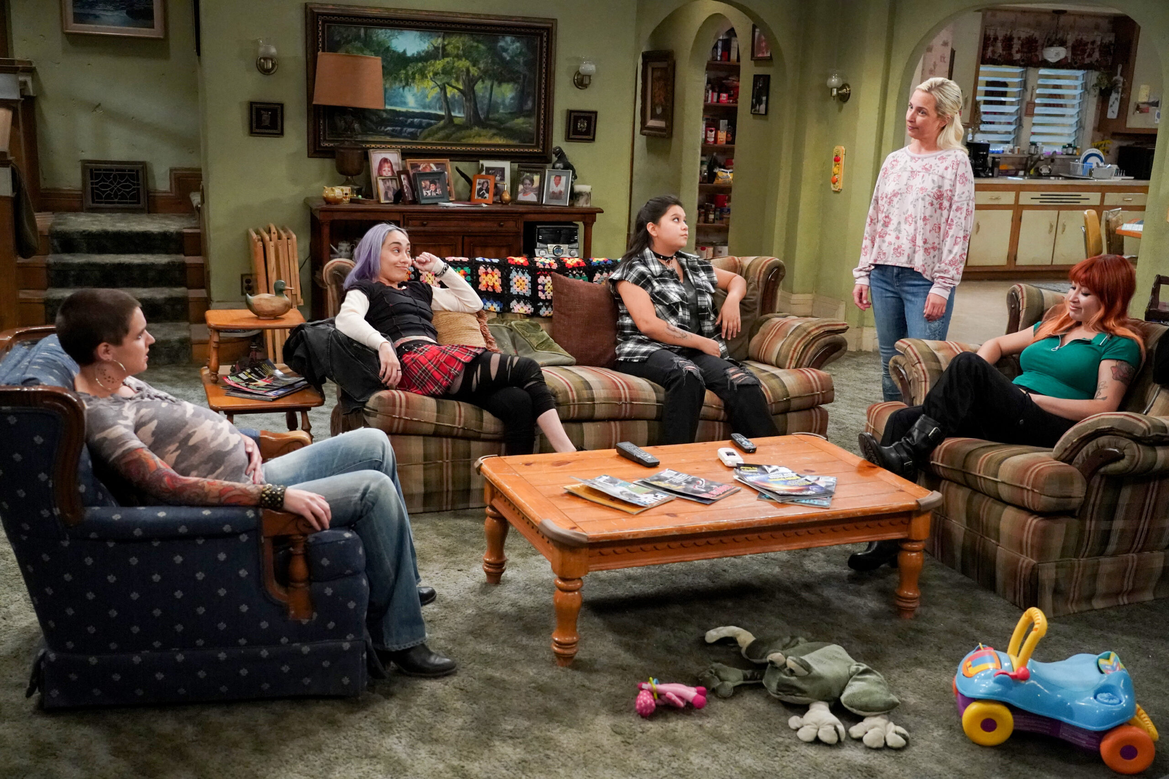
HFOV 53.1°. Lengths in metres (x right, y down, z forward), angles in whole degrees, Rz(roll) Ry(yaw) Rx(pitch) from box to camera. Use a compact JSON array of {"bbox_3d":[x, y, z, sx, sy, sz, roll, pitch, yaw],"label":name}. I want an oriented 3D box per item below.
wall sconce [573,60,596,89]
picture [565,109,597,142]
[{"bbox_3d":[-0.001,-1.939,7.204,0.115,0.180,0.155,-2,15,-18],"label":"wall sconce"},{"bbox_3d":[-0.024,-1.744,7.745,0.210,0.200,0.025,-3,14,-21],"label":"picture"}]

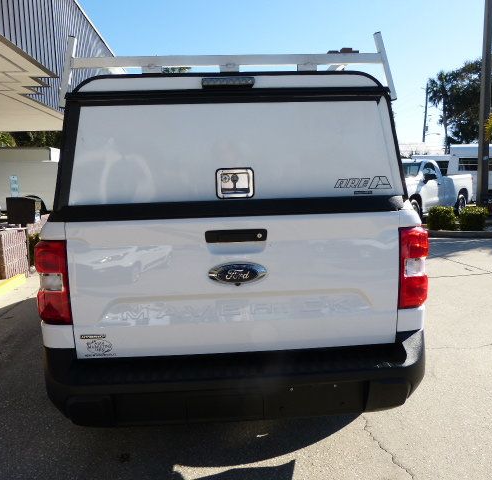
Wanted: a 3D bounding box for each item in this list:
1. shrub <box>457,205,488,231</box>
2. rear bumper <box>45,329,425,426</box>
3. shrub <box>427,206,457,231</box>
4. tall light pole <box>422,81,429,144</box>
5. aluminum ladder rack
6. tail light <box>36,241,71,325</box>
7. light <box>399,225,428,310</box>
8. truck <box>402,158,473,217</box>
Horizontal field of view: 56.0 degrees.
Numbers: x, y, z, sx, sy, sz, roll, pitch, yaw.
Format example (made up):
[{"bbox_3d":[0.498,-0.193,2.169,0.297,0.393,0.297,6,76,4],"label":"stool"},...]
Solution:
[{"bbox_3d":[5.682,-0.562,11.506,0.670,0.570,0.680,-1,7,0],"label":"shrub"},{"bbox_3d":[-0.026,0.604,2.099,1.780,0.310,0.380,-2,7,-4],"label":"rear bumper"},{"bbox_3d":[4.954,-0.576,11.674,0.700,0.600,0.680,-1,7,0],"label":"shrub"},{"bbox_3d":[21.044,-12.003,53.984,0.350,12.100,0.350,-1,7,0],"label":"tall light pole"},{"bbox_3d":[-0.101,-0.853,2.614,1.590,0.340,1.000,-2,7,-4],"label":"aluminum ladder rack"},{"bbox_3d":[-0.834,0.175,2.022,0.180,0.370,0.170,-2,7,-4],"label":"tail light"},{"bbox_3d":[0.760,0.122,2.121,0.180,0.370,0.170,-2,7,-4],"label":"light"},{"bbox_3d":[5.863,-1.698,16.084,5.700,1.930,2.000,-8,10,-41],"label":"truck"}]

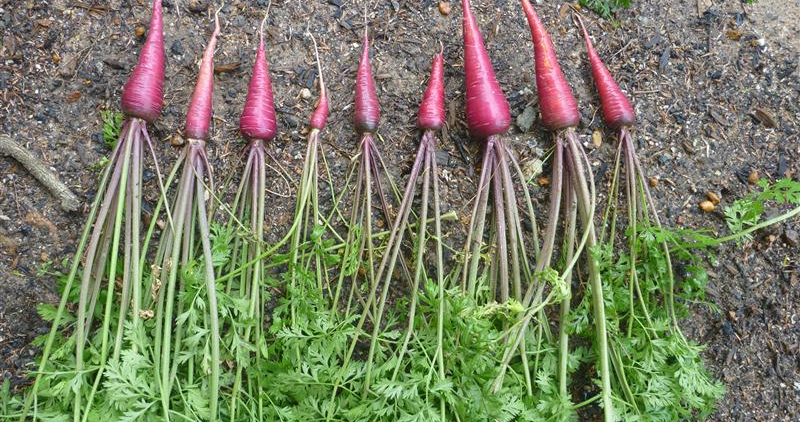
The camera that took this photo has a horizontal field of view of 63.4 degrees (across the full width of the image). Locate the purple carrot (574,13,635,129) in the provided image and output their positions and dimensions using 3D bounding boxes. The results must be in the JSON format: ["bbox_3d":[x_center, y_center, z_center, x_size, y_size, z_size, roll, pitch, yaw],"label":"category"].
[{"bbox_3d":[0.219,-0.159,0.706,0.036,0.035,0.151,-11,68,-4],"label":"purple carrot"}]

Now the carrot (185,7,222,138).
[{"bbox_3d":[-0.214,-0.157,0.709,0.030,0.027,0.166,-1,68,0],"label":"carrot"}]

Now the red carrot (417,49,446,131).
[{"bbox_3d":[0.039,-0.136,0.700,0.032,0.029,0.102,8,68,3],"label":"red carrot"}]

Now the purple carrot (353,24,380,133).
[{"bbox_3d":[-0.036,-0.149,0.707,0.027,0.026,0.135,-2,68,-1],"label":"purple carrot"}]

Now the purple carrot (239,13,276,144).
[{"bbox_3d":[-0.151,-0.153,0.702,0.039,0.038,0.163,-3,68,-1],"label":"purple carrot"}]

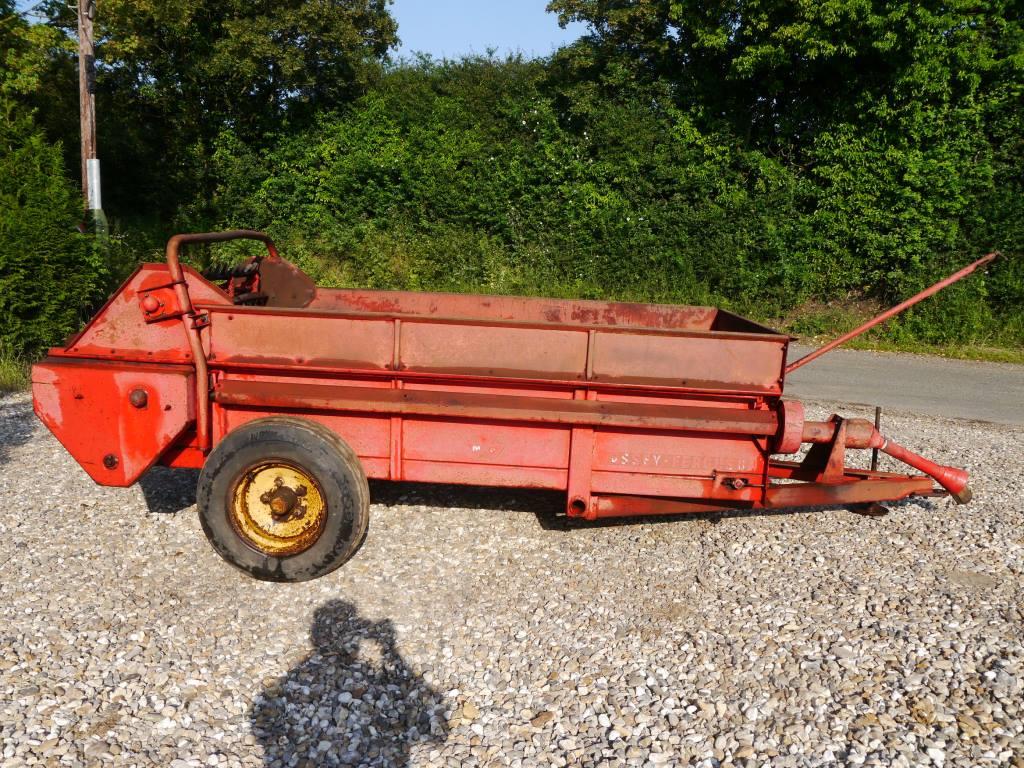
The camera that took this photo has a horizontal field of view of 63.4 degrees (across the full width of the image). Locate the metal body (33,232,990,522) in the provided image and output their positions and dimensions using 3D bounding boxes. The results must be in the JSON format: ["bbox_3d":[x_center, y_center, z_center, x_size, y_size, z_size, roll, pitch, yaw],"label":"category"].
[{"bbox_3d":[0.182,-0.061,4.321,4.570,1.350,1.380,2,11,0],"label":"metal body"}]

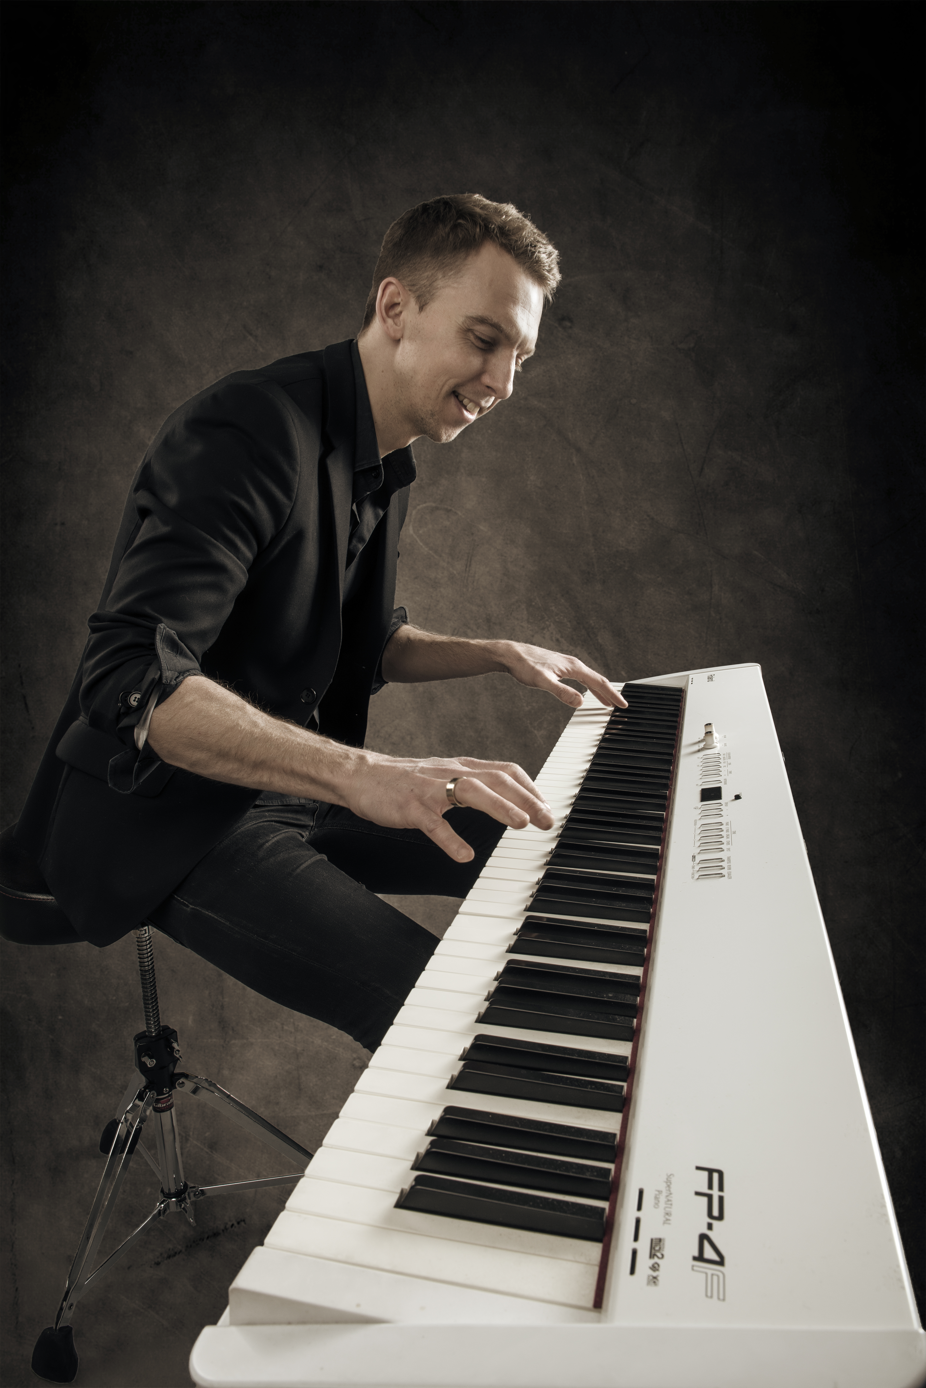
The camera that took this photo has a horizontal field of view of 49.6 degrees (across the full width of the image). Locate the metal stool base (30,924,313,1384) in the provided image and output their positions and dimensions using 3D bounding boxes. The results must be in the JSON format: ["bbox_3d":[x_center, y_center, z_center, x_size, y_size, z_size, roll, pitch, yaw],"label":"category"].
[{"bbox_3d":[-0.344,0.535,1.370,0.415,0.480,0.465,-3,12,-8],"label":"metal stool base"}]

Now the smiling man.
[{"bbox_3d":[-0.168,0.125,1.230,0.760,1.335,0.680,2,13,14],"label":"smiling man"}]

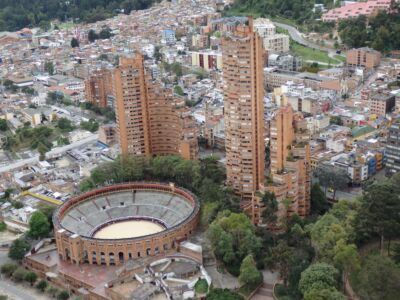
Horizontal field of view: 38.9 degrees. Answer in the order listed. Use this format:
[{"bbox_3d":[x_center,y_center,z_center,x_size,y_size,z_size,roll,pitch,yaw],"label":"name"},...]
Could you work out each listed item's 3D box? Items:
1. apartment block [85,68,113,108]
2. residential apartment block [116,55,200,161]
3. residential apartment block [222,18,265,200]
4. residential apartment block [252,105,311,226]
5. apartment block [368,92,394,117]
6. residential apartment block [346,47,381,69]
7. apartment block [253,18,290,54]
[{"bbox_3d":[-102.960,-62.270,575.370,21.000,38.000,19.000,10,22,36],"label":"apartment block"},{"bbox_3d":[-31.020,-30.470,415.220,57.000,79.000,36.000,-4,17,-4],"label":"residential apartment block"},{"bbox_3d":[28.120,-23.580,360.490,24.500,116.000,25.000,-2,17,4],"label":"residential apartment block"},{"bbox_3d":[47.130,7.320,332.440,31.000,68.000,31.000,-2,17,2],"label":"residential apartment block"},{"bbox_3d":[143.370,-34.990,447.430,16.500,16.500,15.000,-19,23,-42],"label":"apartment block"},{"bbox_3d":[157.680,-89.570,546.940,20.000,17.500,24.500,-12,19,-27],"label":"residential apartment block"},{"bbox_3d":[79.090,-122.880,627.360,35.000,29.000,27.000,-8,18,-17],"label":"apartment block"}]

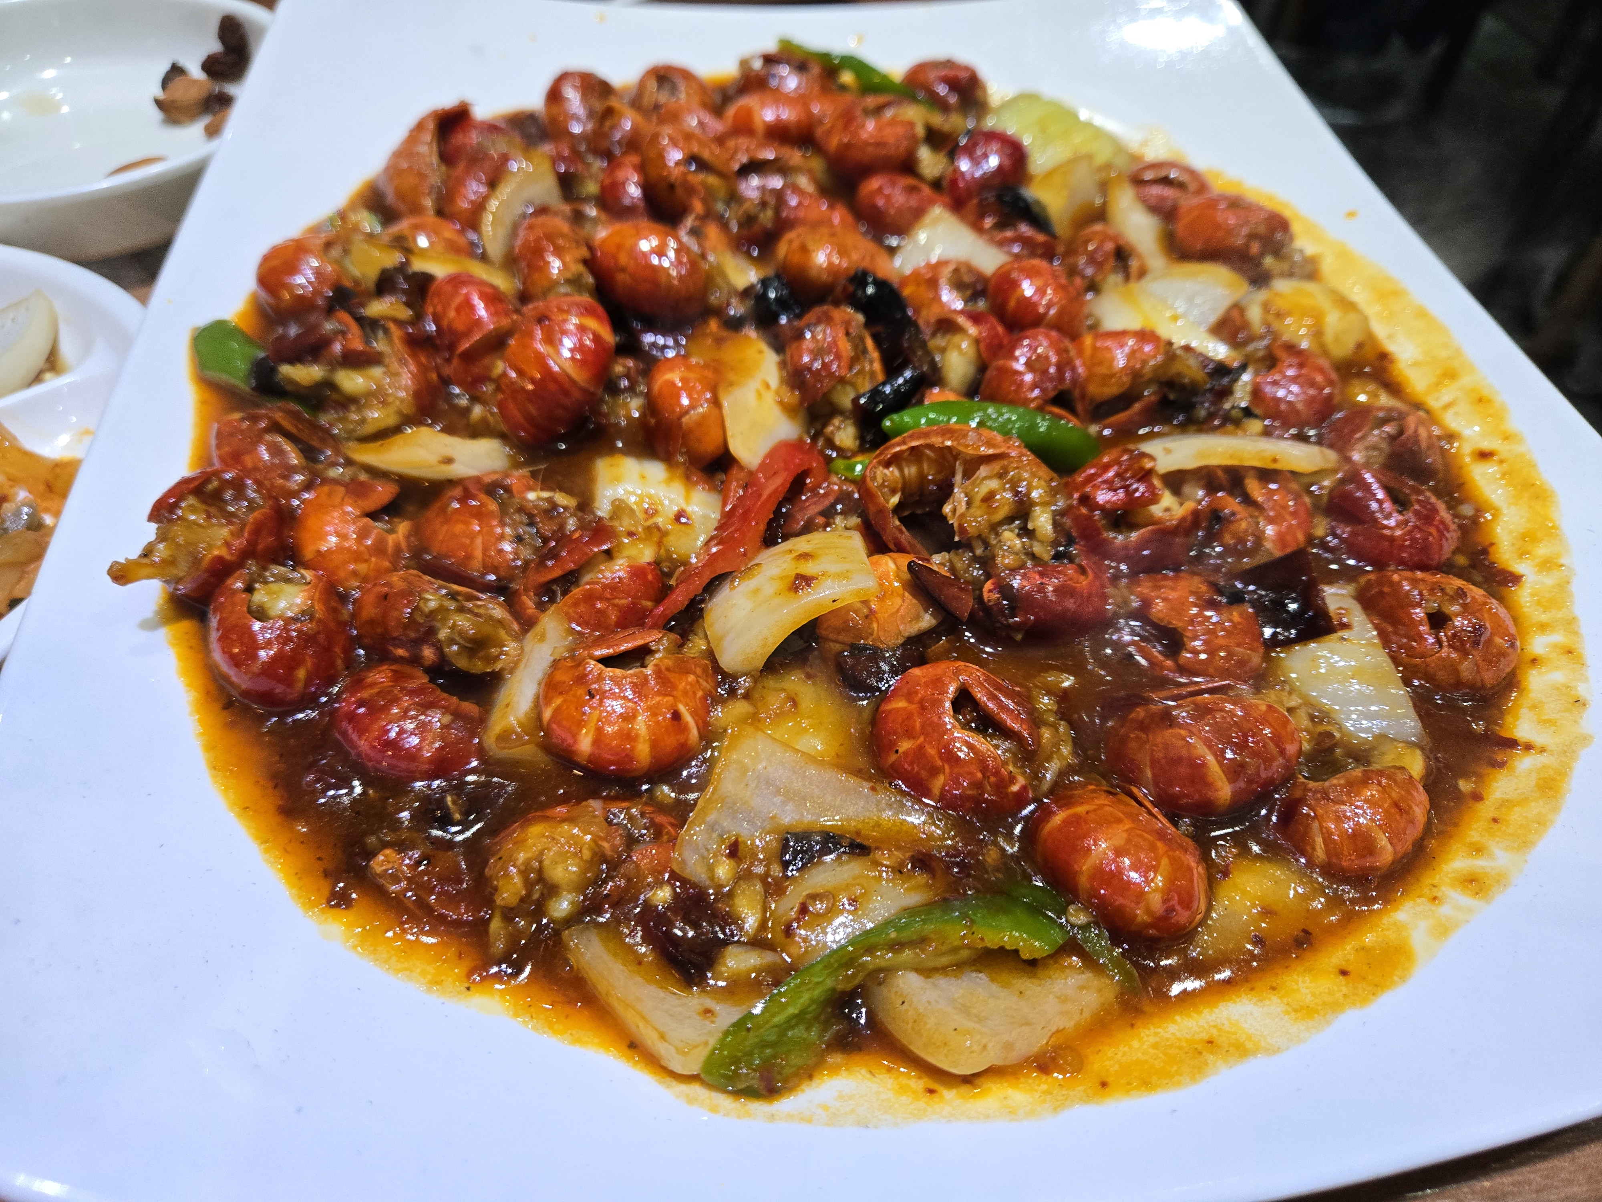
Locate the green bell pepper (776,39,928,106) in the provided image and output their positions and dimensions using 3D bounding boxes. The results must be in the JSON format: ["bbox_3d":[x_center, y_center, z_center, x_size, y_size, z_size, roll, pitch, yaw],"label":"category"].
[{"bbox_3d":[0.021,-0.203,0.410,0.063,0.013,0.012,26,55,12],"label":"green bell pepper"}]

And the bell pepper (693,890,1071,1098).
[{"bbox_3d":[0.015,0.074,0.198,0.068,0.016,0.022,-22,54,-5],"label":"bell pepper"}]

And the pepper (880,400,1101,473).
[{"bbox_3d":[0.051,-0.044,0.285,0.058,0.014,0.015,8,51,5],"label":"pepper"}]

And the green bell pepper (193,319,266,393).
[{"bbox_3d":[-0.168,-0.071,0.320,0.036,0.010,0.020,32,58,19],"label":"green bell pepper"}]

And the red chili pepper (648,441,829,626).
[{"bbox_3d":[-0.015,-0.017,0.266,0.017,0.014,0.060,33,69,24],"label":"red chili pepper"}]

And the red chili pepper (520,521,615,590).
[{"bbox_3d":[-0.057,-0.011,0.262,0.027,0.010,0.010,-29,56,-10],"label":"red chili pepper"}]

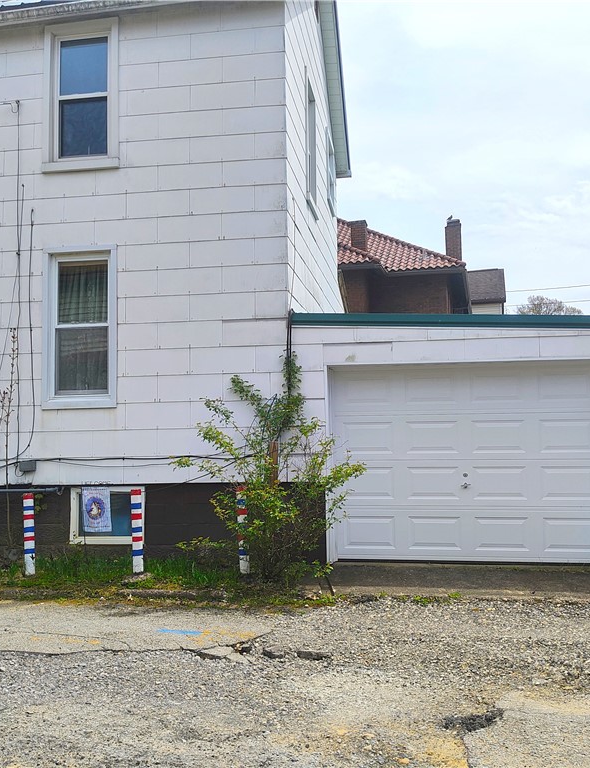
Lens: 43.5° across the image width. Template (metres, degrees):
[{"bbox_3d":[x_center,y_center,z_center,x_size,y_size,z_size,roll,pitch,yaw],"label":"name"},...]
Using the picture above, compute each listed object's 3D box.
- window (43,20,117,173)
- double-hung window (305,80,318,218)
[{"bbox_3d":[-2.275,-3.065,7.930,0.845,1.640,0.140,-2,-4,9],"label":"window"},{"bbox_3d":[0.157,-3.010,9.444,0.140,1.680,0.880,-2,-4,9],"label":"double-hung window"}]

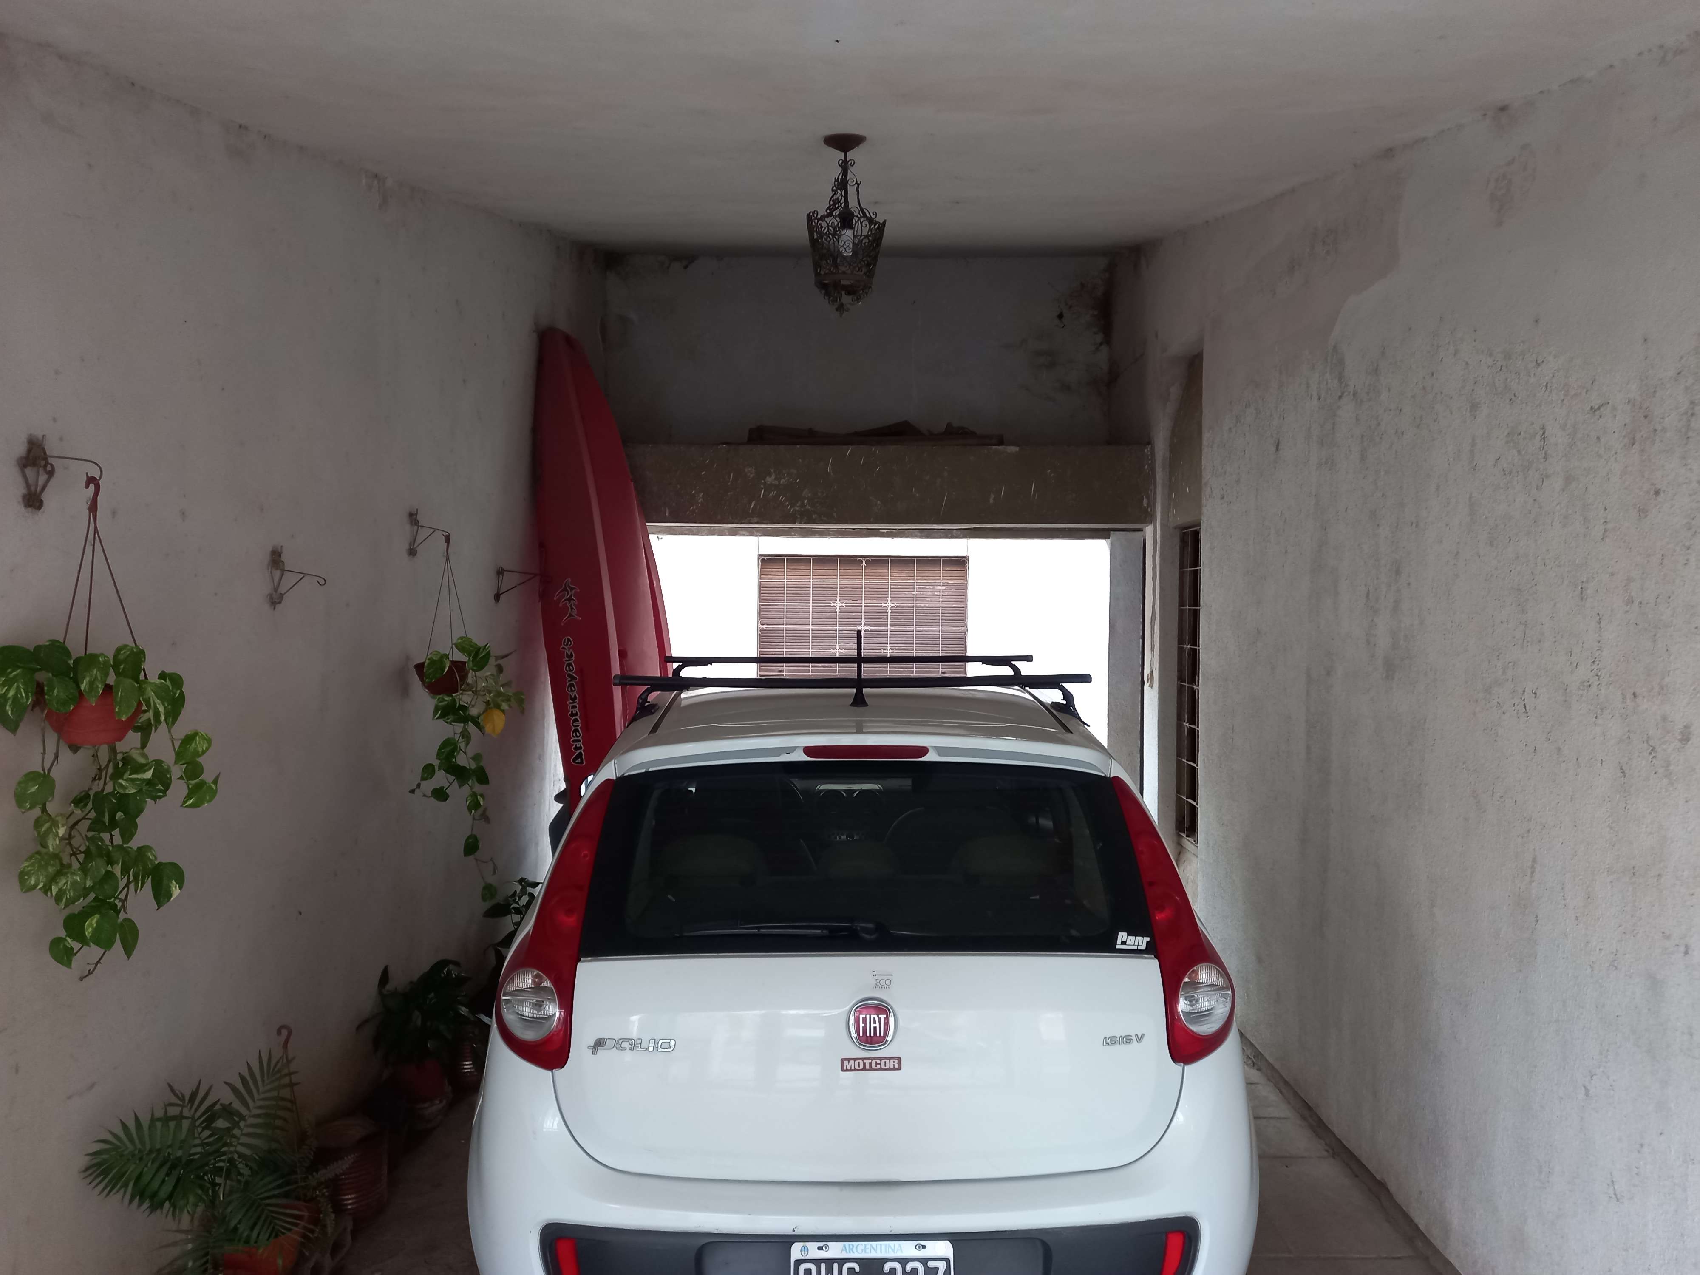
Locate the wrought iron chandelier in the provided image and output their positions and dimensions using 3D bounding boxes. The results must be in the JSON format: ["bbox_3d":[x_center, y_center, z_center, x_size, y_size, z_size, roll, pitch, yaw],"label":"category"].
[{"bbox_3d":[-0.013,-1.122,3.333,0.215,0.485,0.215,0,2,0],"label":"wrought iron chandelier"}]

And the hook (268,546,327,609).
[{"bbox_3d":[-1.569,-0.173,3.505,0.160,0.178,0.060,0,2,2],"label":"hook"}]

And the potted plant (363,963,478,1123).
[{"bbox_3d":[-1.499,1.377,4.271,0.360,0.489,0.350,0,2,0],"label":"potted plant"}]

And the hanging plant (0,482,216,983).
[{"bbox_3d":[-1.512,0.180,2.508,0.390,1.031,0.380,0,2,0],"label":"hanging plant"}]

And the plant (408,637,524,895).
[{"bbox_3d":[-1.403,0.470,4.489,0.380,0.946,0.340,0,2,0],"label":"plant"}]

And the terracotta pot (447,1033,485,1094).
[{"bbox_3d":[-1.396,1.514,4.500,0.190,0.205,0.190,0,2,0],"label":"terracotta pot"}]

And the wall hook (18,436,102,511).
[{"bbox_3d":[-1.610,-0.340,2.539,0.160,0.160,0.065,0,2,2],"label":"wall hook"}]

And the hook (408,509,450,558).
[{"bbox_3d":[-1.528,-0.382,4.502,0.155,0.178,0.060,0,2,2],"label":"hook"}]

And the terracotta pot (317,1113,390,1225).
[{"bbox_3d":[-1.448,1.537,3.560,0.215,0.220,0.215,0,2,0],"label":"terracotta pot"}]

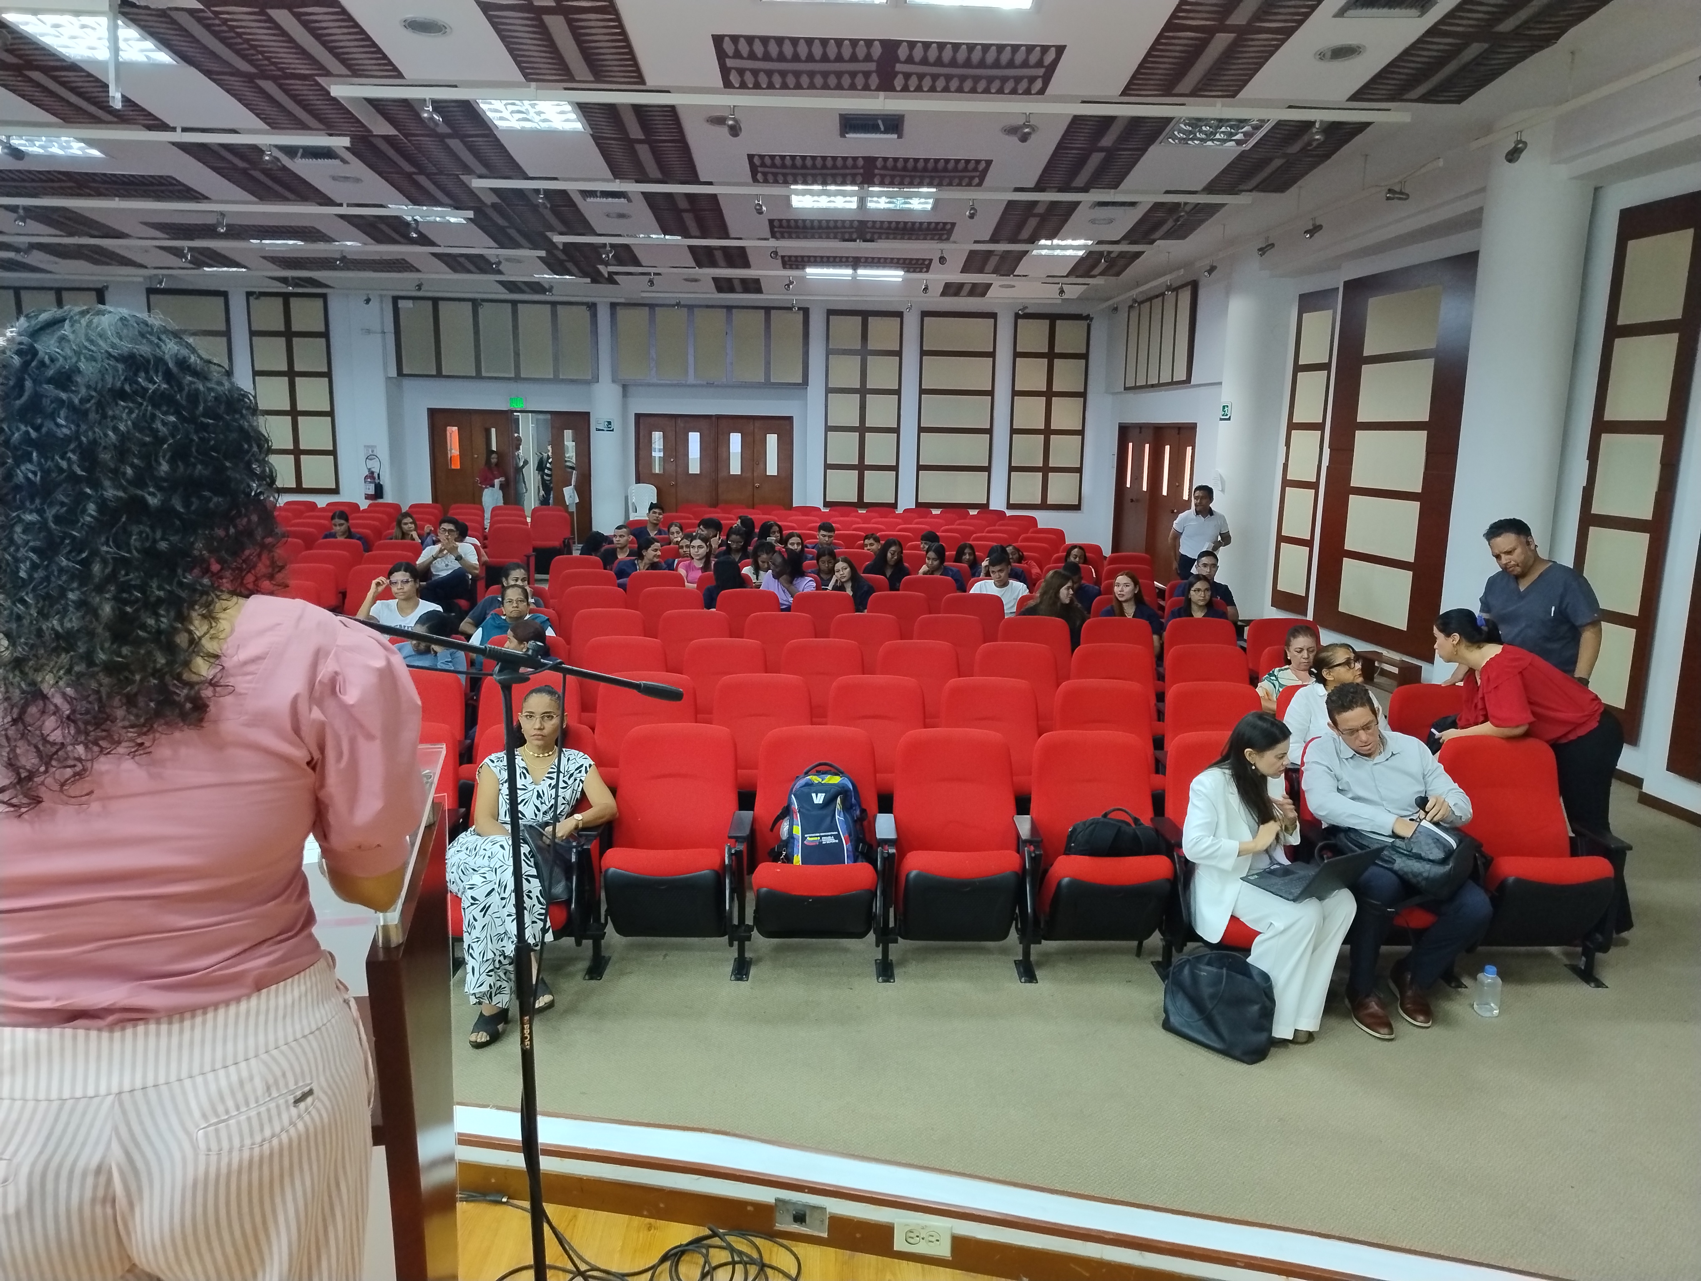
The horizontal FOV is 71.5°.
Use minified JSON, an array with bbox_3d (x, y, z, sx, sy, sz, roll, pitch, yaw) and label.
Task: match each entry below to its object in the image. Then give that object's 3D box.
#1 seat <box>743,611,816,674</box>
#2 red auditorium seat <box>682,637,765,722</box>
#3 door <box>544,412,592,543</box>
[{"bbox_3d":[-0.455,0.294,7.748,0.575,0.900,0.640,1,10,-1],"label":"seat"},{"bbox_3d":[-0.713,0.456,6.484,0.570,0.880,0.620,1,10,-2],"label":"red auditorium seat"},{"bbox_3d":[-4.497,-2.565,18.947,0.636,2.124,0.060,1,10,-2],"label":"door"}]

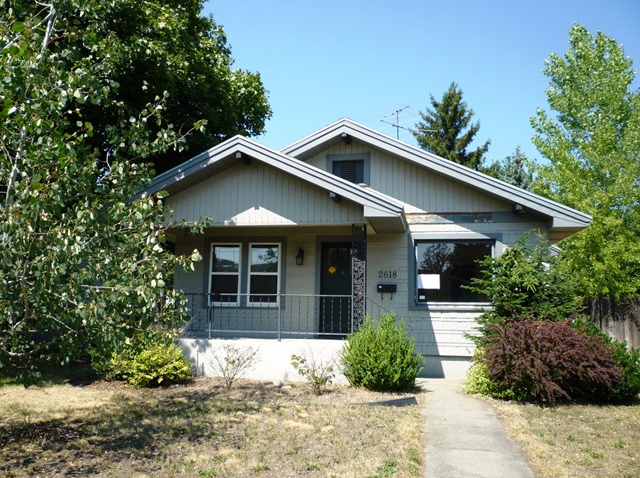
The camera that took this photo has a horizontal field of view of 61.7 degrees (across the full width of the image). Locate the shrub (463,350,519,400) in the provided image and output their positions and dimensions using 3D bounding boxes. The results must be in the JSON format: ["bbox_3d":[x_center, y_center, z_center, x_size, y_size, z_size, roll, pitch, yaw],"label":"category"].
[{"bbox_3d":[2.786,2.176,8.765,0.920,0.760,0.820,0,-8,11],"label":"shrub"}]

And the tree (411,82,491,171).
[{"bbox_3d":[7.624,-1.948,30.620,5.600,14.780,5.600,0,-8,11],"label":"tree"}]

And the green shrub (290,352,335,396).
[{"bbox_3d":[-0.121,2.155,8.740,0.720,0.680,0.680,0,-8,11],"label":"green shrub"}]

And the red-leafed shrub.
[{"bbox_3d":[3.791,1.947,8.747,2.020,1.250,1.600,0,-8,11],"label":"red-leafed shrub"}]

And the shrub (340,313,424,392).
[{"bbox_3d":[1.072,1.931,9.197,1.400,1.290,1.330,0,-8,11],"label":"shrub"}]

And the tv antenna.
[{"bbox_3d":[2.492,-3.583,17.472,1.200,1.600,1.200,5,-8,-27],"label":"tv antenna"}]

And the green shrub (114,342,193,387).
[{"bbox_3d":[-2.987,2.192,9.574,1.380,0.710,1.100,0,-8,11],"label":"green shrub"}]

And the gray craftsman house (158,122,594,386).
[{"bbox_3d":[1.268,0.632,14.993,9.500,5.400,11.200,0,-8,11],"label":"gray craftsman house"}]

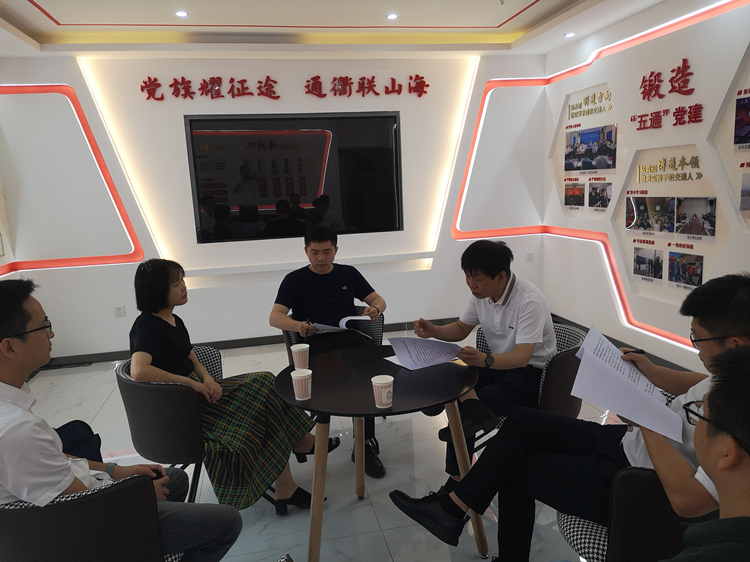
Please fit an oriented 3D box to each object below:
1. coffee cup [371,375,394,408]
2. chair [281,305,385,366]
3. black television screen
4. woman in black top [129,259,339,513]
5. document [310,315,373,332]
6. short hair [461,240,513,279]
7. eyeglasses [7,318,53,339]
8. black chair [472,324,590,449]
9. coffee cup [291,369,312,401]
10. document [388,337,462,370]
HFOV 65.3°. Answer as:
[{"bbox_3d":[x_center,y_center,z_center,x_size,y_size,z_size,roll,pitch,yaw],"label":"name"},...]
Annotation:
[{"bbox_3d":[0.029,0.381,1.992,0.079,0.092,0.079,-3,10,0],"label":"coffee cup"},{"bbox_3d":[-0.224,0.577,3.372,0.580,0.760,0.570,-7,11,-26],"label":"chair"},{"bbox_3d":[-0.685,-0.956,5.354,1.920,1.110,0.070,-5,10,-12],"label":"black television screen"},{"bbox_3d":[-0.600,0.491,2.602,0.880,1.220,0.490,-4,10,-6],"label":"woman in black top"},{"bbox_3d":[-0.170,0.220,2.953,0.280,0.090,0.240,-5,3,-12],"label":"document"},{"bbox_3d":[0.476,-0.075,2.472,0.220,0.185,0.180,-28,21,-28],"label":"short hair"},{"bbox_3d":[-1.016,0.141,1.666,0.145,0.045,0.142,-18,17,-38],"label":"eyeglasses"},{"bbox_3d":[0.771,0.628,2.811,0.570,0.760,0.570,-7,11,-26],"label":"black chair"},{"bbox_3d":[-0.260,0.376,2.103,0.079,0.090,0.079,-5,10,-12],"label":"coffee cup"},{"bbox_3d":[0.234,0.283,2.450,0.290,0.050,0.210,-14,38,-25],"label":"document"}]

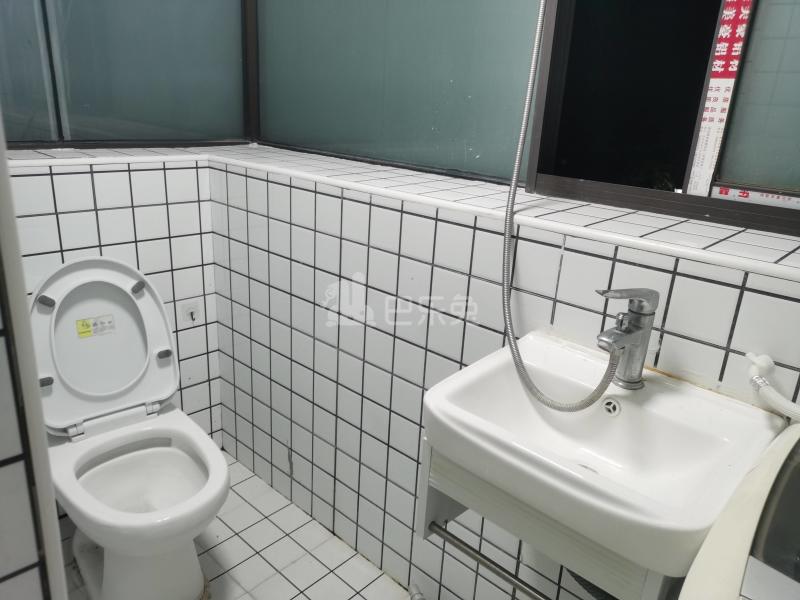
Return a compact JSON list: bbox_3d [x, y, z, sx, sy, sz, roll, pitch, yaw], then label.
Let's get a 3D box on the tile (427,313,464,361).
[{"bbox_3d":[0.105,0.078,1.386,0.097,0.097,0.010,19,25,39],"label":"tile"}]

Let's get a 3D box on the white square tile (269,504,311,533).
[{"bbox_3d":[-0.333,0.665,1.889,0.097,0.010,0.097,20,27,39],"label":"white square tile"}]

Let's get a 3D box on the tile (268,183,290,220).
[{"bbox_3d":[-0.323,-0.265,1.693,0.097,0.097,0.010,19,25,39],"label":"tile"}]

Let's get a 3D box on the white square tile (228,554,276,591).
[{"bbox_3d":[-0.394,0.733,1.679,0.098,0.009,0.098,19,25,39],"label":"white square tile"}]

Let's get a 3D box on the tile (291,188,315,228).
[{"bbox_3d":[-0.250,-0.239,1.630,0.097,0.097,0.010,19,25,39],"label":"tile"}]

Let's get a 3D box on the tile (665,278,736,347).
[{"bbox_3d":[0.482,0.017,1.000,0.098,0.098,0.010,19,25,39],"label":"tile"}]

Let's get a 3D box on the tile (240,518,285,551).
[{"bbox_3d":[-0.399,0.687,1.813,0.098,0.009,0.098,19,25,39],"label":"tile"}]

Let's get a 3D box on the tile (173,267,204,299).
[{"bbox_3d":[-0.664,-0.054,1.953,0.098,0.098,0.009,-14,26,-41],"label":"tile"}]

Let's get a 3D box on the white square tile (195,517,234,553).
[{"bbox_3d":[-0.542,0.684,1.814,0.097,0.010,0.097,20,27,39],"label":"white square tile"}]

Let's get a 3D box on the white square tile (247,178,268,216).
[{"bbox_3d":[-0.397,-0.292,1.763,0.098,0.098,0.009,19,25,39],"label":"white square tile"}]

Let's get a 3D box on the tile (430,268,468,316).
[{"bbox_3d":[0.110,-0.017,1.353,0.097,0.097,0.010,19,25,39],"label":"tile"}]

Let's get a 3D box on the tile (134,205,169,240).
[{"bbox_3d":[-0.727,-0.227,1.823,0.097,0.097,0.010,-14,26,-41],"label":"tile"}]

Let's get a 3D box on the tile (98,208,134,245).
[{"bbox_3d":[-0.800,-0.208,1.757,0.097,0.097,0.010,-14,26,-41],"label":"tile"}]

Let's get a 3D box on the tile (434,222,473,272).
[{"bbox_3d":[0.116,-0.111,1.314,0.097,0.097,0.010,19,25,39],"label":"tile"}]

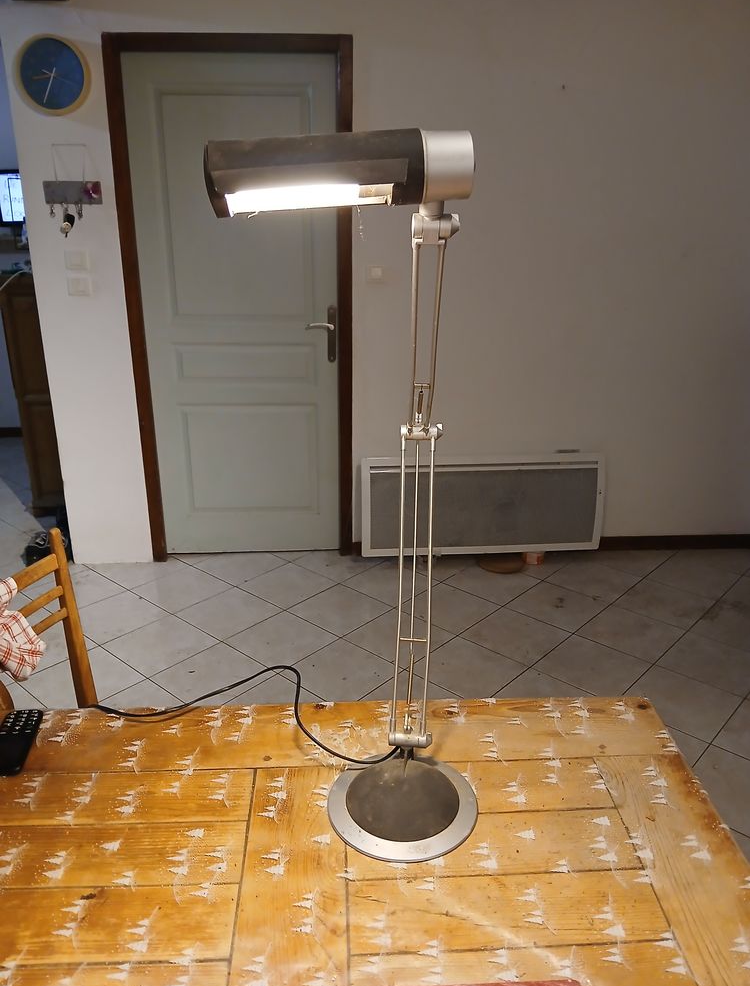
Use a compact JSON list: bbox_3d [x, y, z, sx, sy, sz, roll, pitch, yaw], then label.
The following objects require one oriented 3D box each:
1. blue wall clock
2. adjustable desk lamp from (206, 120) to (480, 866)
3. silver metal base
[{"bbox_3d":[-1.170,-1.523,2.738,0.257,0.257,0.040,-1,20,-5],"label":"blue wall clock"},{"bbox_3d":[-0.006,0.010,0.921,0.293,0.800,0.335,1,20,1],"label":"adjustable desk lamp"},{"bbox_3d":[0.037,0.399,0.983,0.197,0.025,0.197,1,20,1],"label":"silver metal base"}]

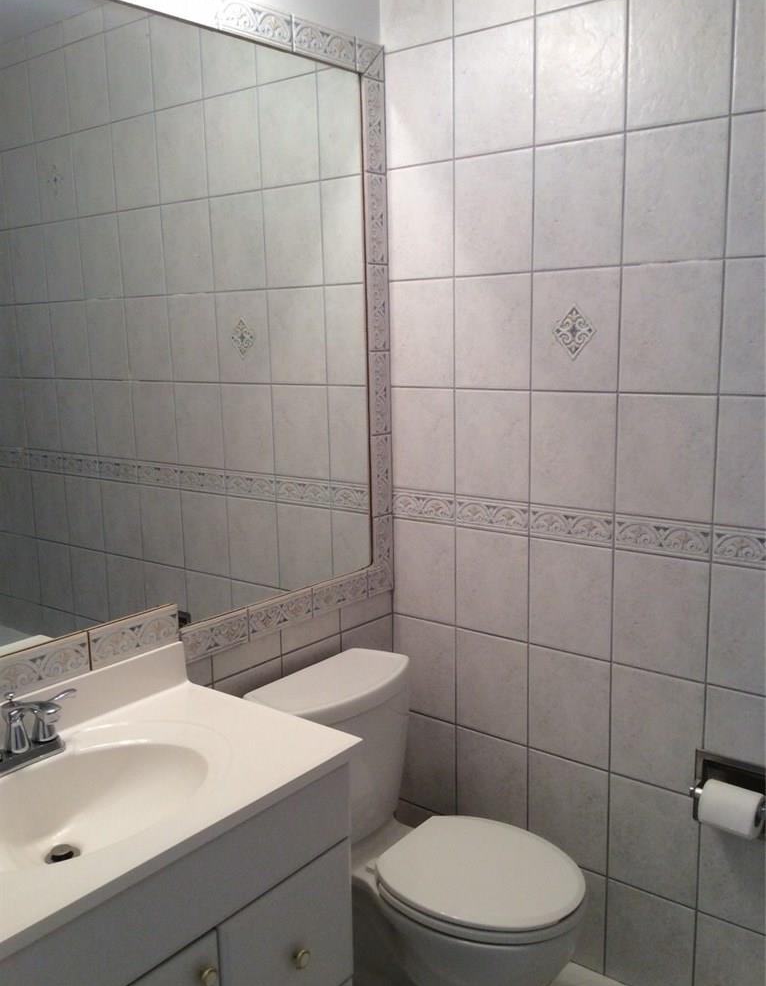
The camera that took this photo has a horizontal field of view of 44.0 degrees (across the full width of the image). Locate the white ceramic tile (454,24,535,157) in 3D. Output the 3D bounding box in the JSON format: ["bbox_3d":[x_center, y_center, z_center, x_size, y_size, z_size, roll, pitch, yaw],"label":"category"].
[{"bbox_3d":[0.236,-0.854,2.015,0.201,0.249,0.009,7,13,39],"label":"white ceramic tile"}]

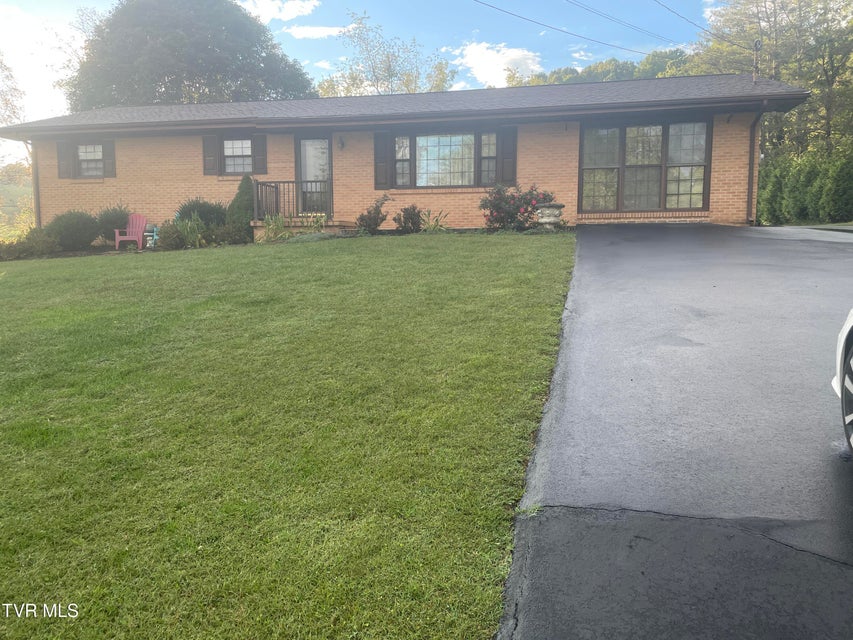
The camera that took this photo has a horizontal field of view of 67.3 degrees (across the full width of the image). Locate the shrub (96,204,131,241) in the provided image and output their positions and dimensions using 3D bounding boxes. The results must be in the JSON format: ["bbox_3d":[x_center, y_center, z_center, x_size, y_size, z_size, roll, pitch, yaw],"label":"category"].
[{"bbox_3d":[-8.039,-2.468,16.511,0.930,1.000,0.920,1,6,12],"label":"shrub"}]

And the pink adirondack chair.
[{"bbox_3d":[-7.244,-2.170,15.854,0.710,0.930,0.820,-1,6,-6],"label":"pink adirondack chair"}]

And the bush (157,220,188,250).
[{"bbox_3d":[-6.302,-2.097,15.900,0.800,0.760,0.780,1,6,12],"label":"bush"}]

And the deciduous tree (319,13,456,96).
[{"bbox_3d":[-2.162,-9.998,35.114,7.600,12.900,7.200,1,6,12],"label":"deciduous tree"}]

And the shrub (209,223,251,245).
[{"bbox_3d":[-4.729,-2.077,15.420,1.000,0.560,0.800,1,6,12],"label":"shrub"}]

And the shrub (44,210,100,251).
[{"bbox_3d":[-9.023,-2.281,16.332,1.320,1.040,1.200,1,6,12],"label":"shrub"}]

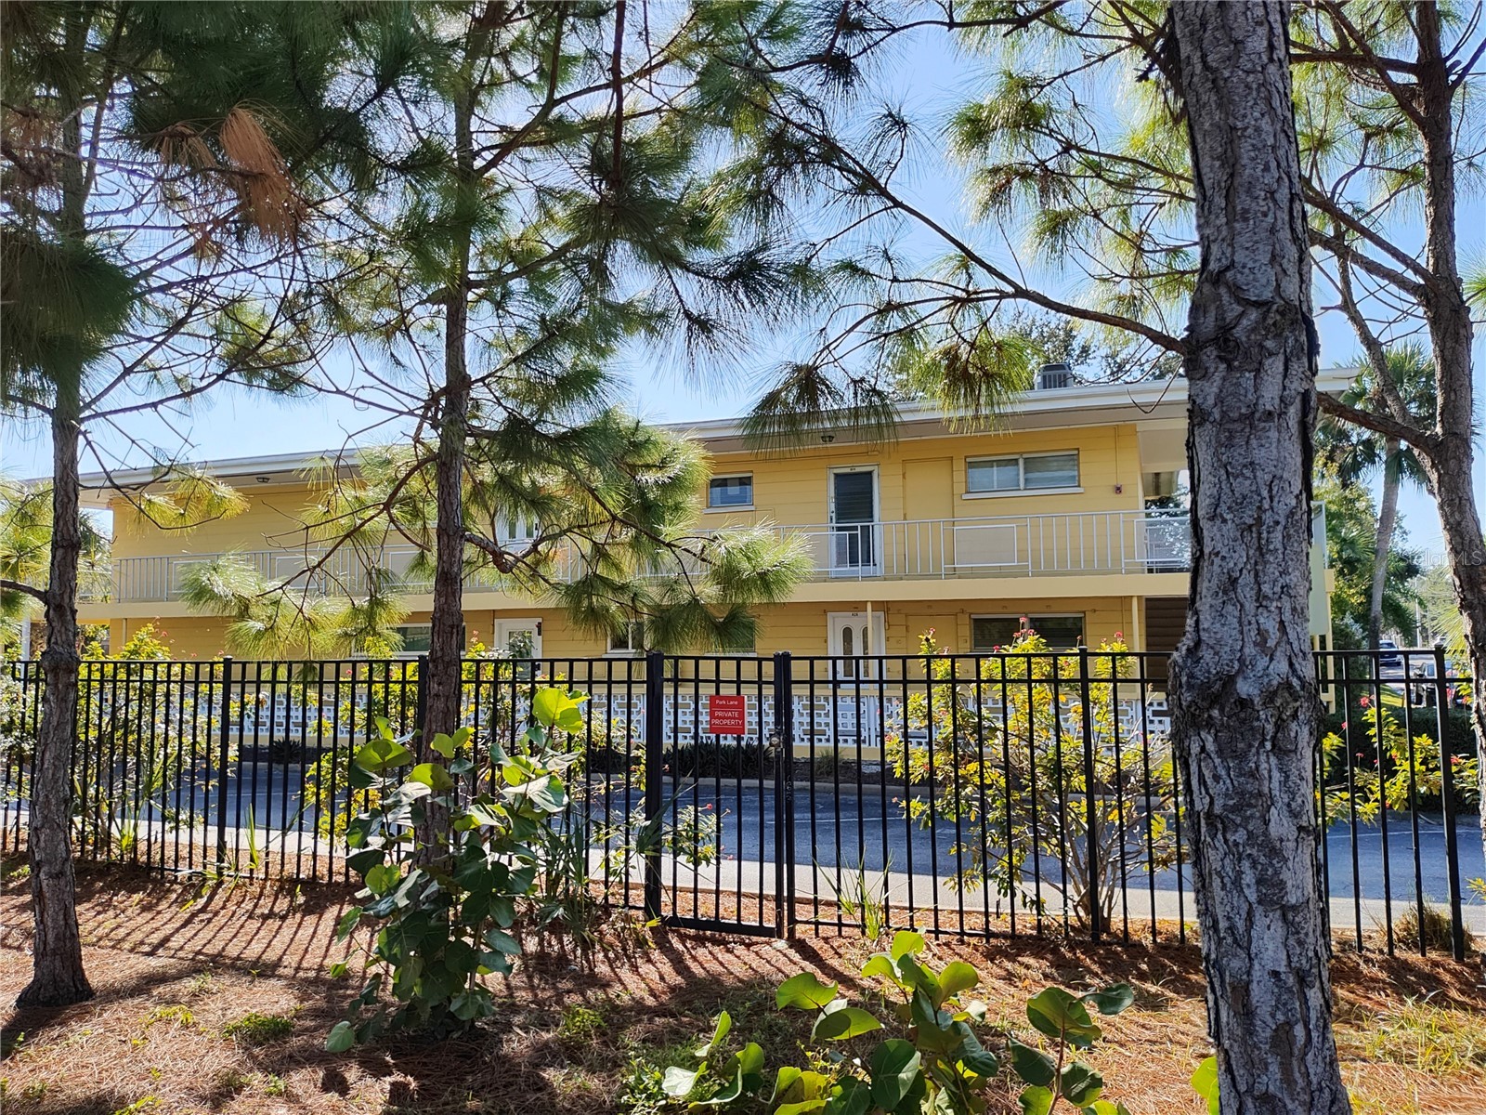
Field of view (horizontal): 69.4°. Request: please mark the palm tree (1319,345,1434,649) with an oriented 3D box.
[{"bbox_3d":[18.012,-0.983,30.061,3.900,9.850,3.900,-2,-4,20],"label":"palm tree"}]

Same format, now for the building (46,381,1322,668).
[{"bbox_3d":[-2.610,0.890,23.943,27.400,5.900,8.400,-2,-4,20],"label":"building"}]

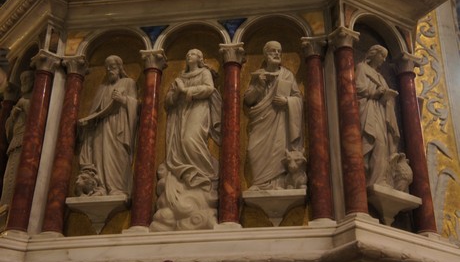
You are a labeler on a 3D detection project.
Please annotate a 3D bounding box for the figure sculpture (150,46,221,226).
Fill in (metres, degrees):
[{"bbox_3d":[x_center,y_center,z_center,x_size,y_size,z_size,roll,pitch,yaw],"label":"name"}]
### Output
[{"bbox_3d":[-0.161,0.030,2.569,0.262,0.782,0.177,-11,-30,21],"label":"figure sculpture"}]

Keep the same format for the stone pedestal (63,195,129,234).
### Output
[{"bbox_3d":[-0.483,0.336,2.472,0.231,0.135,0.124,-4,-28,8],"label":"stone pedestal"}]

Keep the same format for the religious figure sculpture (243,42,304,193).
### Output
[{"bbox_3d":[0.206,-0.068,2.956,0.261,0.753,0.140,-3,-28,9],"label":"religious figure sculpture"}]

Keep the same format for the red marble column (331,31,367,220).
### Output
[{"bbox_3d":[0.446,-0.040,2.458,0.102,0.772,0.102,1,-28,0],"label":"red marble column"}]

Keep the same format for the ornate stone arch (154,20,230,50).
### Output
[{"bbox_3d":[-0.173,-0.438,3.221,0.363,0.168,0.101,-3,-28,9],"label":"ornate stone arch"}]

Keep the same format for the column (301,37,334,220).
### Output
[{"bbox_3d":[0.337,-0.011,2.516,0.102,0.772,0.102,-4,-28,8],"label":"column"}]

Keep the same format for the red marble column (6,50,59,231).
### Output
[{"bbox_3d":[-0.787,0.040,2.644,0.102,0.772,0.102,22,-34,-35],"label":"red marble column"}]

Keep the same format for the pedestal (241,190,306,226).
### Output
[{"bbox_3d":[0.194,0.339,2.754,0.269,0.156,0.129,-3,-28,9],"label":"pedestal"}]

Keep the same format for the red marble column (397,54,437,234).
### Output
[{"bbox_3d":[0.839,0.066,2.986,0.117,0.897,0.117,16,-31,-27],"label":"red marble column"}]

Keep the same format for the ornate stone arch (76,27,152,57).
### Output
[{"bbox_3d":[-0.475,-0.362,2.856,0.323,0.150,0.095,-4,-28,8],"label":"ornate stone arch"}]

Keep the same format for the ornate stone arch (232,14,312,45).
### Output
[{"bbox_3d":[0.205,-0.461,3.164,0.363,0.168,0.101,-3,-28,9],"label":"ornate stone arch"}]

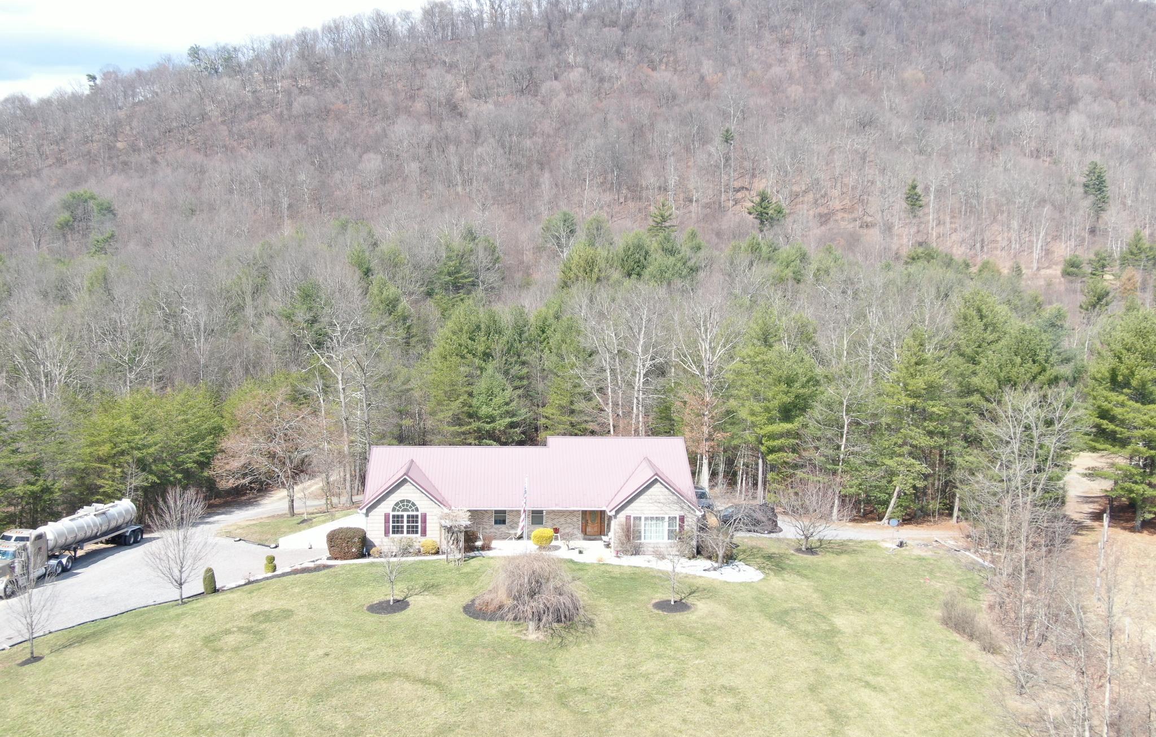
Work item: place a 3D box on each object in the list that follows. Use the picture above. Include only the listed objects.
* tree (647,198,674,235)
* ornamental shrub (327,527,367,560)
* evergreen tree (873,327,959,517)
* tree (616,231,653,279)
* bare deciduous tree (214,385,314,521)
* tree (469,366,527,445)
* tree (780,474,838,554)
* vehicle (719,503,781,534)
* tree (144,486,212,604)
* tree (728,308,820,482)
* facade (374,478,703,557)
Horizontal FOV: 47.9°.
[{"bbox_3d":[15.715,-27.947,245.000,5.100,8.200,5.000,0,5,-3],"label":"tree"},{"bbox_3d":[-15.414,11.674,87.000,2.600,2.150,2.500,0,5,-3],"label":"ornamental shrub"},{"bbox_3d":[26.194,4.307,101.000,6.600,15.000,6.400,0,5,-3],"label":"evergreen tree"},{"bbox_3d":[8.814,-17.414,205.000,5.900,8.400,5.700,0,5,-3],"label":"tree"},{"bbox_3d":[-24.458,6.467,100.908,8.050,10.150,7.640,0,7,0],"label":"bare deciduous tree"},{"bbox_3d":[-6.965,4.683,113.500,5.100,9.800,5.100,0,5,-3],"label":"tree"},{"bbox_3d":[16.022,10.015,90.176,4.190,5.550,3.980,0,7,0],"label":"tree"},{"bbox_3d":[12.682,11.051,96.000,4.300,1.750,1.900,-1,5,-17],"label":"vehicle"},{"bbox_3d":[-24.396,10.739,79.075,4.110,7.290,3.910,0,7,0],"label":"tree"},{"bbox_3d":[16.191,2.713,106.103,7.500,15.380,7.130,0,7,0],"label":"tree"},{"bbox_3d":[-3.242,9.969,88.200,22.300,5.400,3.000,0,5,-3],"label":"facade"}]

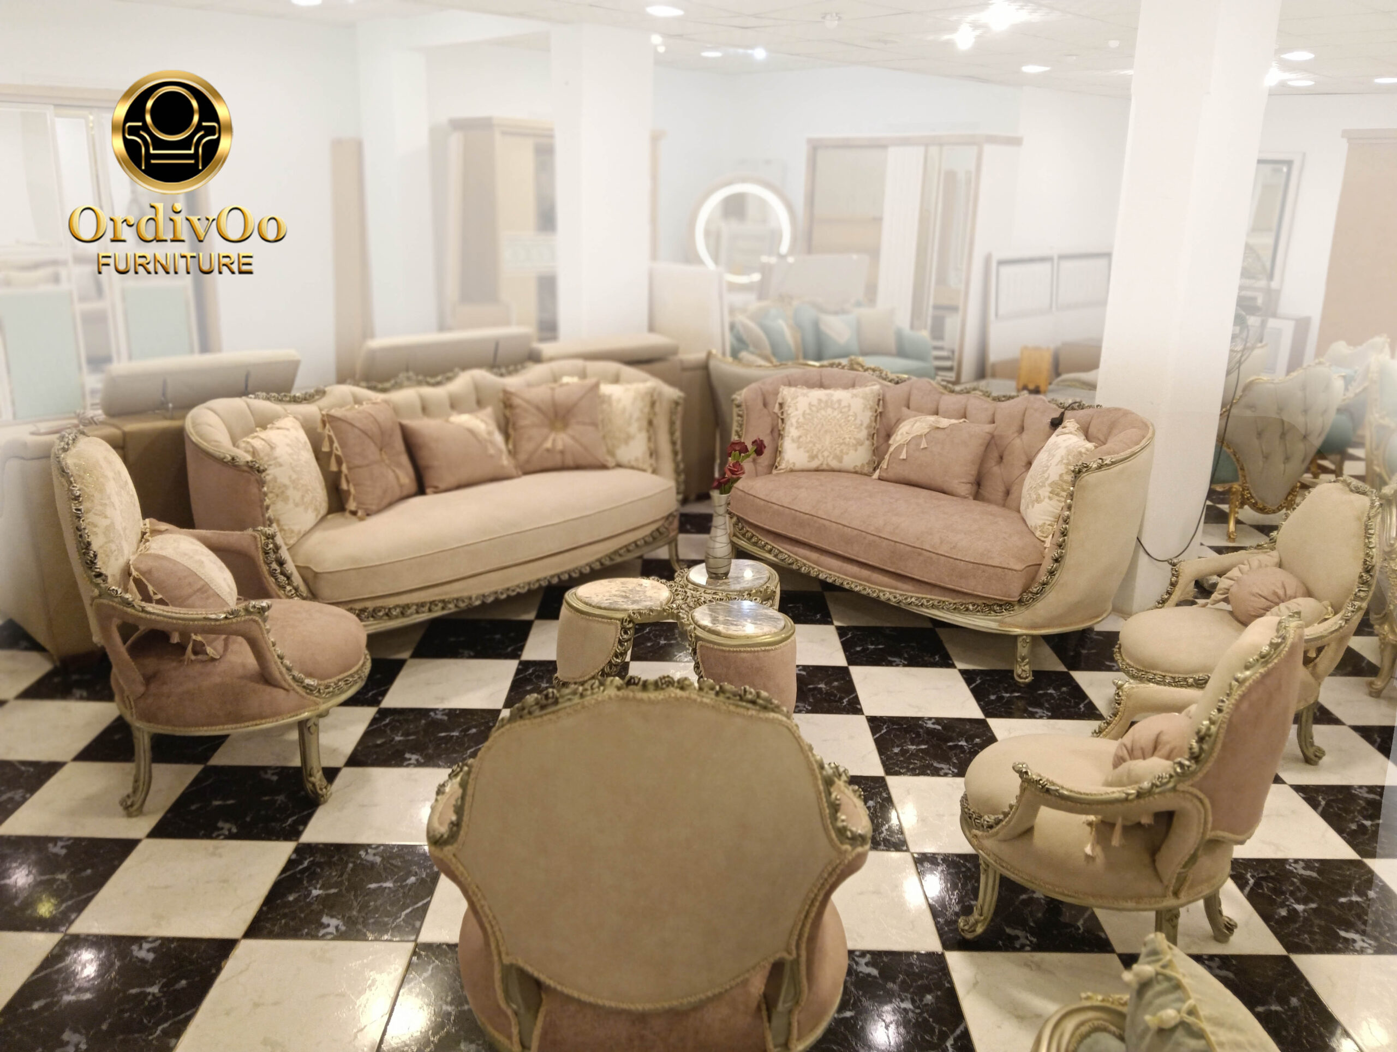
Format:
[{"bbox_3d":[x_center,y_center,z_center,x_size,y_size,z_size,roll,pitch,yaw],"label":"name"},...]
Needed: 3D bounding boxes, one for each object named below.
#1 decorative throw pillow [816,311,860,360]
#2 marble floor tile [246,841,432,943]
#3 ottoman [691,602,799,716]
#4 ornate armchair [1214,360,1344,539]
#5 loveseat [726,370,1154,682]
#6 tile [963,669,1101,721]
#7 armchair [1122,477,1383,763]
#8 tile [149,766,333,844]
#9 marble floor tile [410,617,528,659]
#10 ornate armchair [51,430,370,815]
[{"bbox_3d":[1.164,-1.572,9.057,0.400,0.400,0.140,3,1,6],"label":"decorative throw pillow"},{"bbox_3d":[-0.840,0.890,2.667,0.400,0.010,0.390,1,17,-1],"label":"marble floor tile"},{"bbox_3d":[0.135,0.486,3.357,0.315,0.400,0.315,1,17,0],"label":"ottoman"},{"bbox_3d":[2.819,-0.427,5.623,0.680,0.930,0.700,-6,19,-22],"label":"ornate armchair"},{"bbox_3d":[0.961,-0.102,4.650,0.964,0.931,1.796,-13,22,-40],"label":"loveseat"},{"bbox_3d":[1.151,0.589,3.800,0.400,0.010,0.390,1,17,-1],"label":"tile"},{"bbox_3d":[1.685,0.263,3.498,0.730,0.910,0.656,3,16,6],"label":"armchair"},{"bbox_3d":[-1.243,0.767,3.030,0.400,0.010,0.390,1,17,-1],"label":"tile"},{"bbox_3d":[-0.851,0.432,4.140,0.400,0.010,0.390,1,17,-1],"label":"marble floor tile"},{"bbox_3d":[-1.360,0.227,3.150,0.779,1.033,0.718,-4,17,-18],"label":"ornate armchair"}]

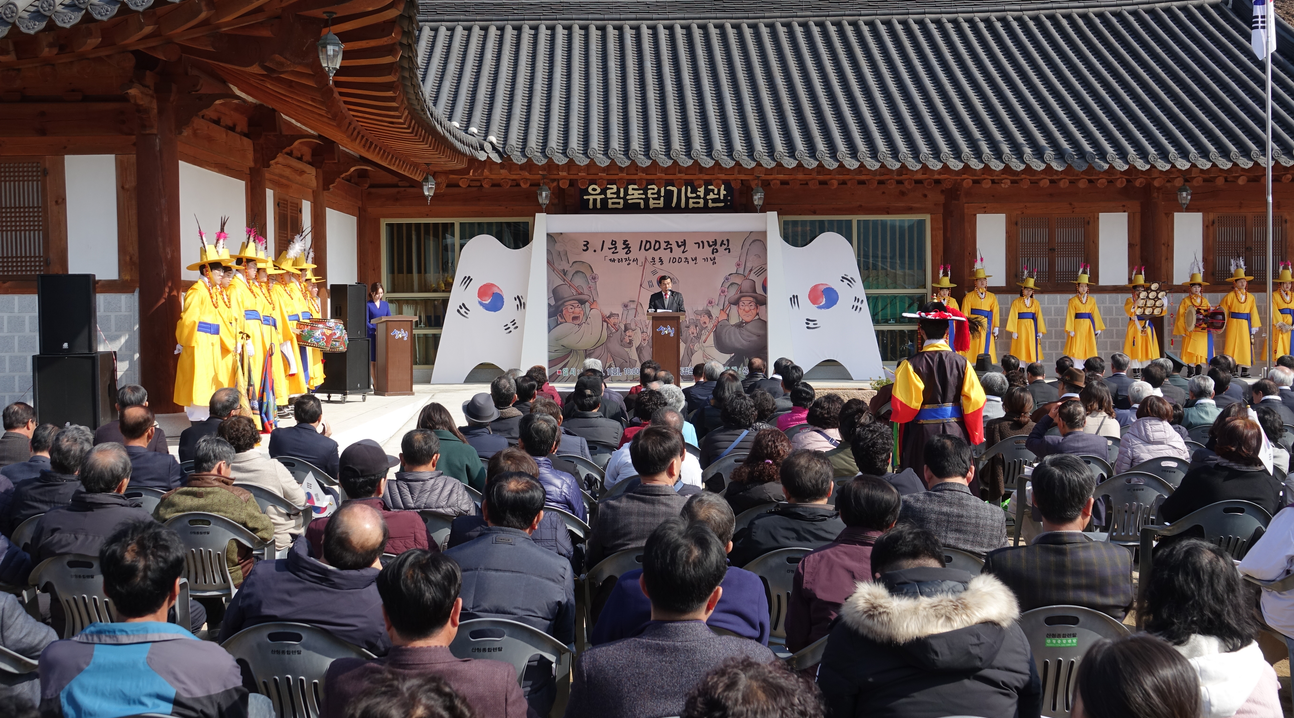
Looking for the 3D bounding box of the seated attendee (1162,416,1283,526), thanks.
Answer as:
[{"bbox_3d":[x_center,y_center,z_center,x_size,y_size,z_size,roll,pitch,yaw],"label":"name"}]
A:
[{"bbox_3d":[2.801,0.878,7.171,0.560,1.200,0.780,-1,2,-12],"label":"seated attendee"}]

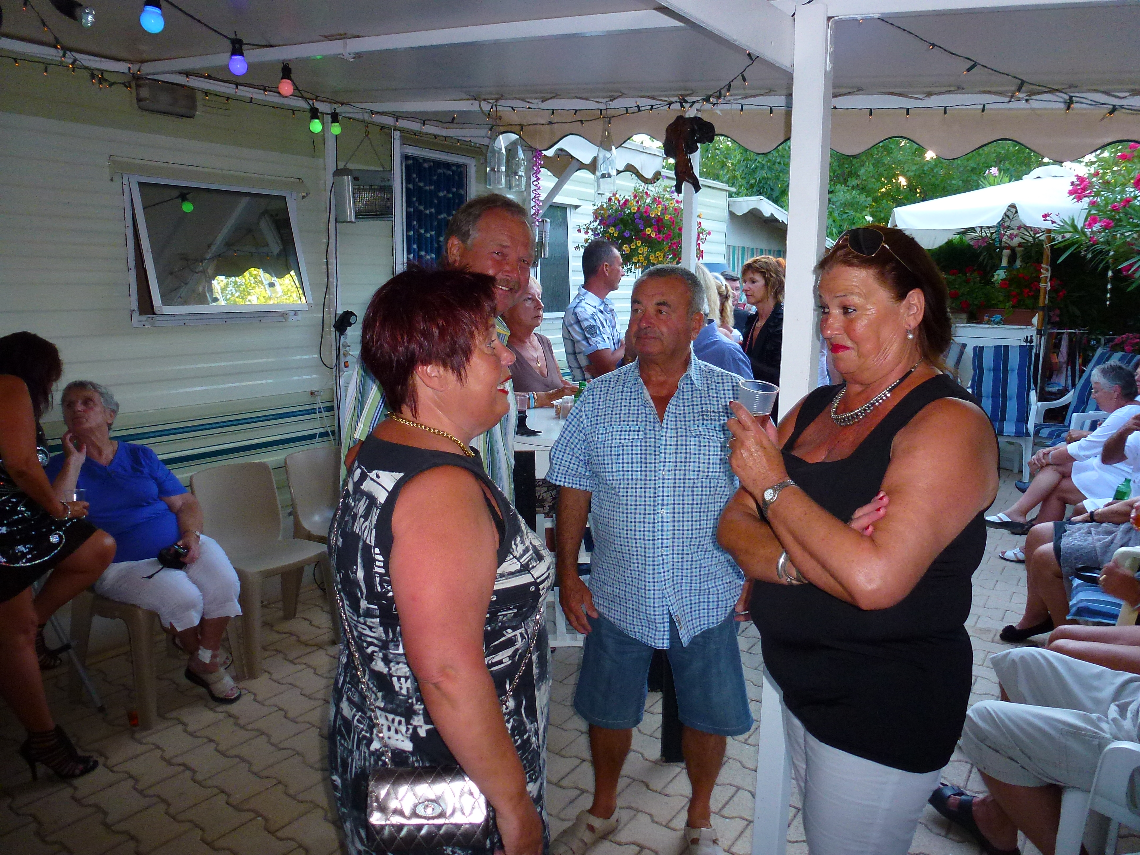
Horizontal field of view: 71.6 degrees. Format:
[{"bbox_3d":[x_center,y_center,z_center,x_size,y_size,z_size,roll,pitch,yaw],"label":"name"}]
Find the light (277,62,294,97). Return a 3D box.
[{"bbox_3d":[-1.009,-1.232,2.800,0.053,0.122,0.053,7,12,35],"label":"light"}]

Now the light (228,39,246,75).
[{"bbox_3d":[-0.934,-1.039,2.220,0.053,0.108,0.053,7,12,35],"label":"light"}]

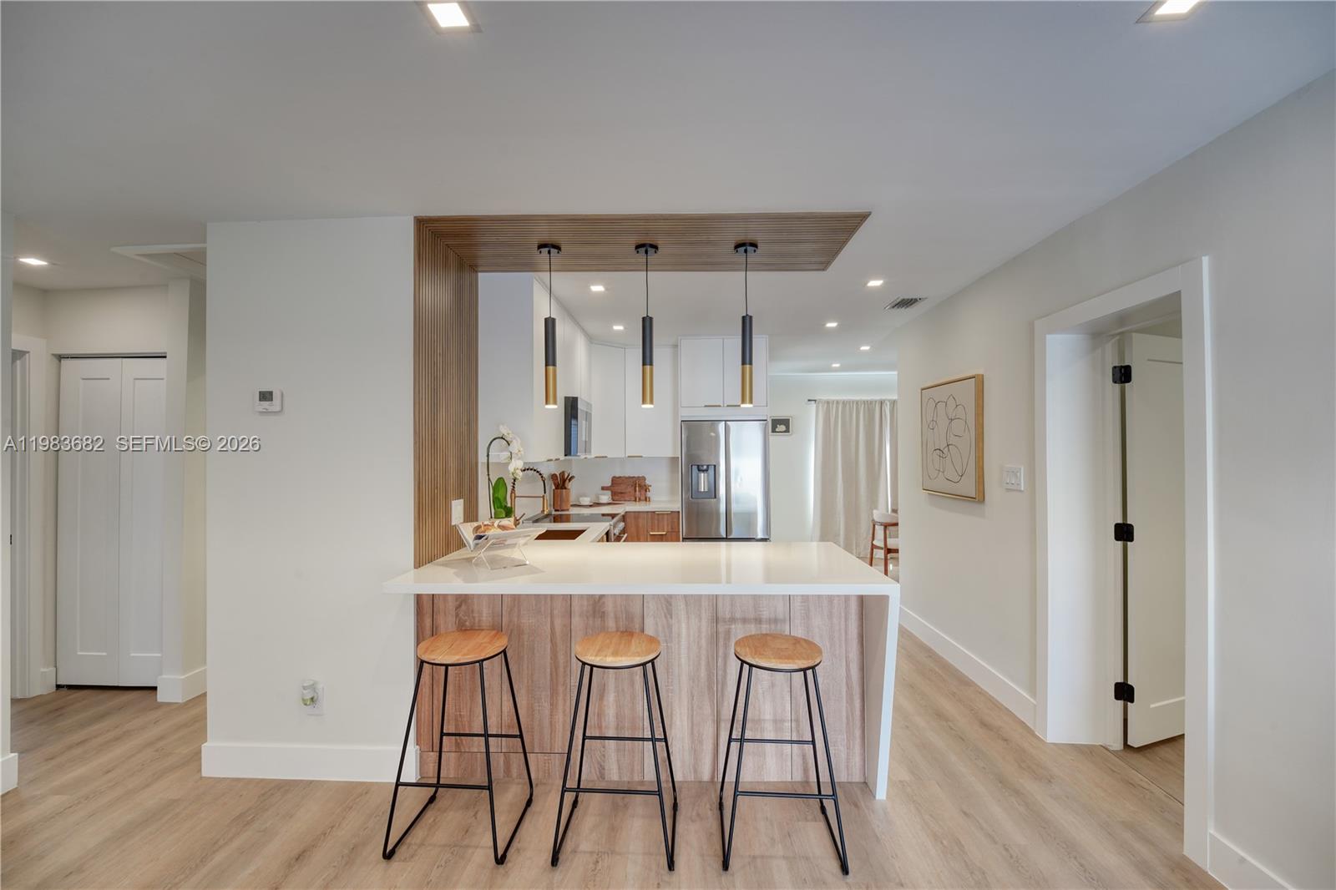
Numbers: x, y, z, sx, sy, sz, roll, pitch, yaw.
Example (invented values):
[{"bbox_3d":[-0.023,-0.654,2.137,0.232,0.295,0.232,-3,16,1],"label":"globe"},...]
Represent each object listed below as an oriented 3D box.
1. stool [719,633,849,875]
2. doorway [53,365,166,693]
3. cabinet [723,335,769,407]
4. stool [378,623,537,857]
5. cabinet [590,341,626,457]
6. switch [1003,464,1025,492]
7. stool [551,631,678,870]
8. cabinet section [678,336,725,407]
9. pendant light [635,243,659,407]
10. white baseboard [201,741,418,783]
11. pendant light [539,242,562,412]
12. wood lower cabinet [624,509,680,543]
[{"bbox_3d":[0.412,1.107,1.930,0.410,0.690,0.345,0,-1,3],"label":"stool"},{"bbox_3d":[-3.338,0.465,3.162,0.750,2.021,0.110,0,0,1],"label":"doorway"},{"bbox_3d":[0.708,-0.659,4.961,0.406,0.650,0.600,0,-1,2],"label":"cabinet"},{"bbox_3d":[-0.778,1.111,1.986,0.432,0.687,0.358,0,0,5],"label":"stool"},{"bbox_3d":[-0.682,-0.405,5.038,0.400,1.055,0.400,0,-1,-41],"label":"cabinet"},{"bbox_3d":[1.886,0.184,2.847,0.013,0.120,0.170,0,-1,2],"label":"switch"},{"bbox_3d":[-0.181,1.107,1.957,0.417,0.690,0.356,0,0,3],"label":"stool"},{"bbox_3d":[0.312,-0.658,4.986,0.405,0.646,0.610,0,-1,2],"label":"cabinet section"},{"bbox_3d":[-0.100,-0.581,2.545,0.117,0.782,0.117,0,-1,2],"label":"pendant light"},{"bbox_3d":[-1.559,1.379,2.271,0.960,0.163,0.020,0,0,1],"label":"white baseboard"},{"bbox_3d":[-0.578,-0.585,2.560,0.117,0.787,0.117,0,-1,2],"label":"pendant light"},{"bbox_3d":[-0.135,1.052,5.073,0.509,0.870,0.600,0,-1,2],"label":"wood lower cabinet"}]

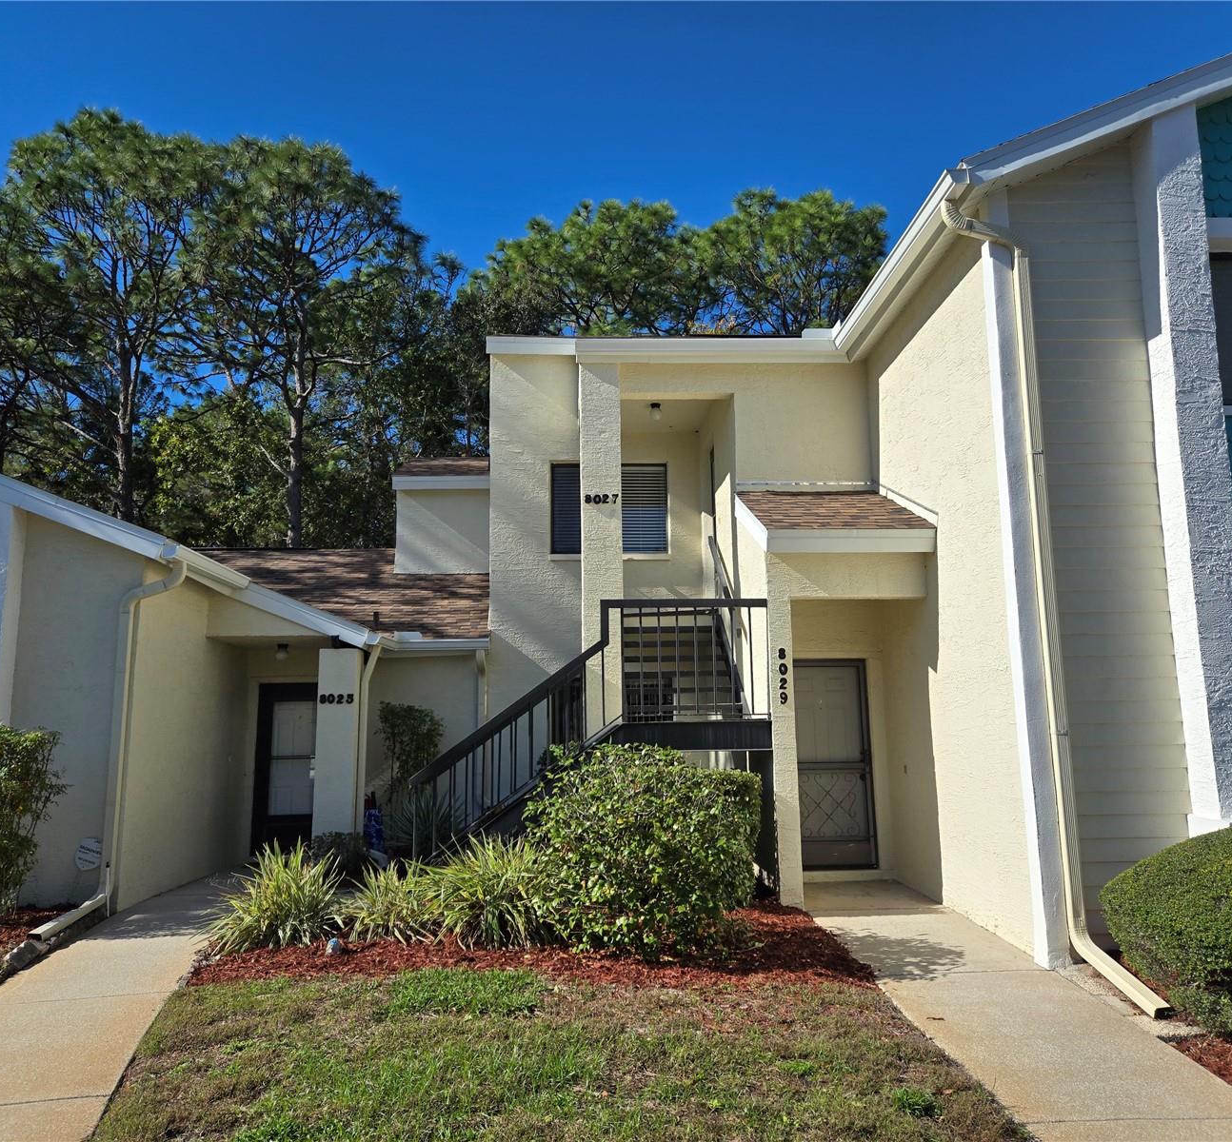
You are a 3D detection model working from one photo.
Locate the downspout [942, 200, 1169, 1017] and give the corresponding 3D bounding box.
[{"bbox_3d":[2.852,-0.098,6.778,0.640,5.590,1.080,0,-9,-3],"label":"downspout"}]

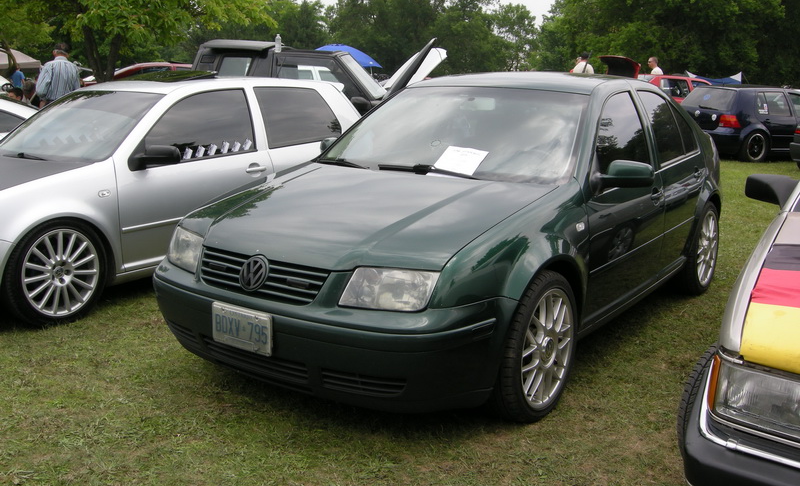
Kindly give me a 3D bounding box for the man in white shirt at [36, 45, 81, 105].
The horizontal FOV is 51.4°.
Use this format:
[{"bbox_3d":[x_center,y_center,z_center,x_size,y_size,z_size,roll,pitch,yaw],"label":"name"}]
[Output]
[{"bbox_3d":[-4.392,-1.754,10.976,0.570,1.700,0.360,1,12,3],"label":"man in white shirt"}]

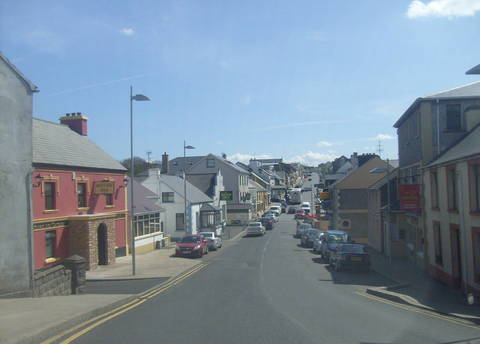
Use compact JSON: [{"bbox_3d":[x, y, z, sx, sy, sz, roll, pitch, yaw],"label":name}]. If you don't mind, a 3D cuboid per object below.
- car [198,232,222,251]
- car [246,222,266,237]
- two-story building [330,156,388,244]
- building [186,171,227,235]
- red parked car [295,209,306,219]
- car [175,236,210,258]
[{"bbox_3d":[-2.674,5.977,42.255,1.730,1.450,4.300,-1,-4,5],"label":"car"},{"bbox_3d":[1.905,6.476,55.533,1.740,1.450,4.400,-1,-3,7],"label":"car"},{"bbox_3d":[13.300,2.750,49.600,7.500,8.200,8.000,-1,-2,6],"label":"two-story building"},{"bbox_3d":[-6.500,3.650,61.600,8.000,7.600,8.500,-1,-2,7],"label":"building"},{"bbox_3d":[9.591,6.685,77.012,1.750,1.470,4.200,-1,-1,7],"label":"red parked car"},{"bbox_3d":[-3.382,5.193,34.263,1.760,1.480,4.250,-1,-5,3],"label":"car"}]

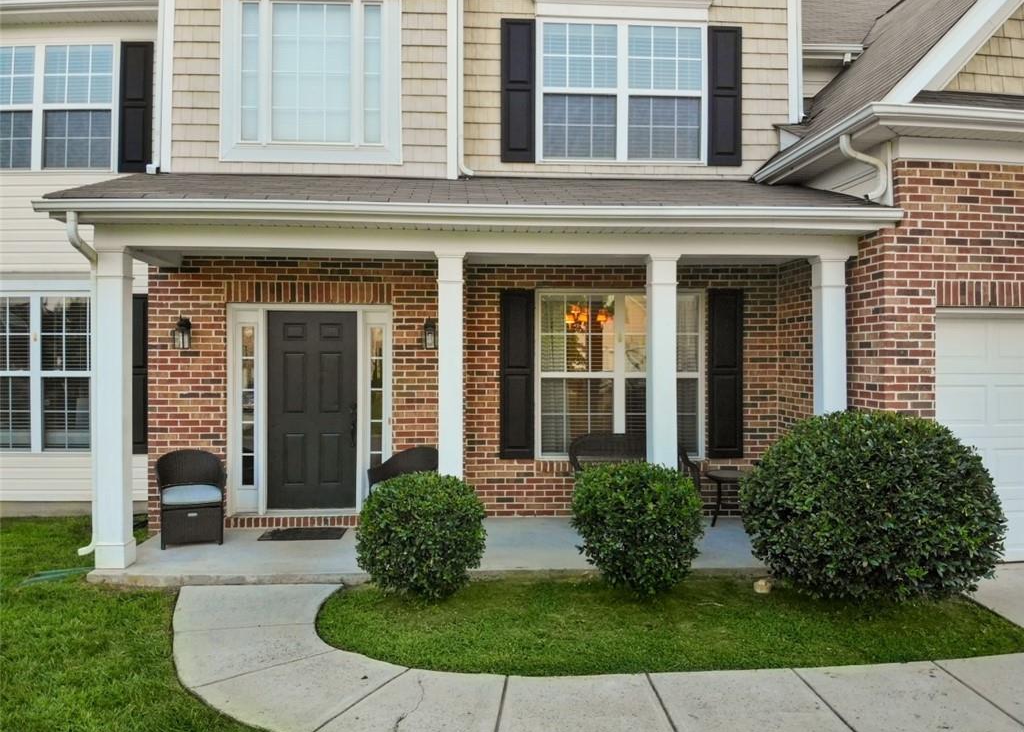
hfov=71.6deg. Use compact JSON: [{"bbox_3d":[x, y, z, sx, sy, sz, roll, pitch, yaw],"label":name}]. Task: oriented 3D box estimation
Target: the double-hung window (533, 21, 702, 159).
[{"bbox_3d":[1.160,-2.890,7.520,1.830,1.540,0.100,0,0,-3],"label":"double-hung window"}]

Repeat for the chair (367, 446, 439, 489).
[{"bbox_3d":[-0.990,1.210,6.800,0.610,0.830,0.620,0,-1,37],"label":"chair"}]

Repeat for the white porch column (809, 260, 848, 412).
[{"bbox_3d":[2.720,0.345,6.110,0.230,2.550,0.230,0,-1,-3],"label":"white porch column"}]

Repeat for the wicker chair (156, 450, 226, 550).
[{"bbox_3d":[-2.950,1.210,6.530,0.610,0.830,0.620,0,0,-23],"label":"wicker chair"}]

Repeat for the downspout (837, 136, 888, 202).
[{"bbox_3d":[2.900,-1.630,5.870,0.360,0.540,0.085,0,0,-3],"label":"downspout"}]

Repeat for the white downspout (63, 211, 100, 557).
[{"bbox_3d":[-3.385,0.190,5.560,0.210,2.700,0.420,0,-1,-3],"label":"white downspout"}]

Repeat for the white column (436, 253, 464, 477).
[{"bbox_3d":[-0.500,0.350,5.800,0.220,2.540,0.220,0,0,-3],"label":"white column"}]

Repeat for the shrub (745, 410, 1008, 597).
[{"bbox_3d":[2.530,1.030,5.000,1.760,1.380,1.500,0,0,-3],"label":"shrub"}]

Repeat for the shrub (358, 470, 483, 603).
[{"bbox_3d":[-0.660,1.250,5.200,0.930,0.940,0.930,0,0,-3],"label":"shrub"}]

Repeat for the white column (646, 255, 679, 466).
[{"bbox_3d":[1.270,0.345,6.030,0.230,2.550,0.230,0,-1,-3],"label":"white column"}]

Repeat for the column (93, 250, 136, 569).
[{"bbox_3d":[-3.220,0.340,5.780,0.230,2.550,0.230,0,-1,-3],"label":"column"}]

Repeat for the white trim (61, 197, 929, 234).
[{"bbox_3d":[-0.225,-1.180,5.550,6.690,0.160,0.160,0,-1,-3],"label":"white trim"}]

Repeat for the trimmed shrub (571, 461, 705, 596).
[{"bbox_3d":[0.920,1.220,5.250,0.960,1.000,0.960,0,0,-3],"label":"trimmed shrub"}]

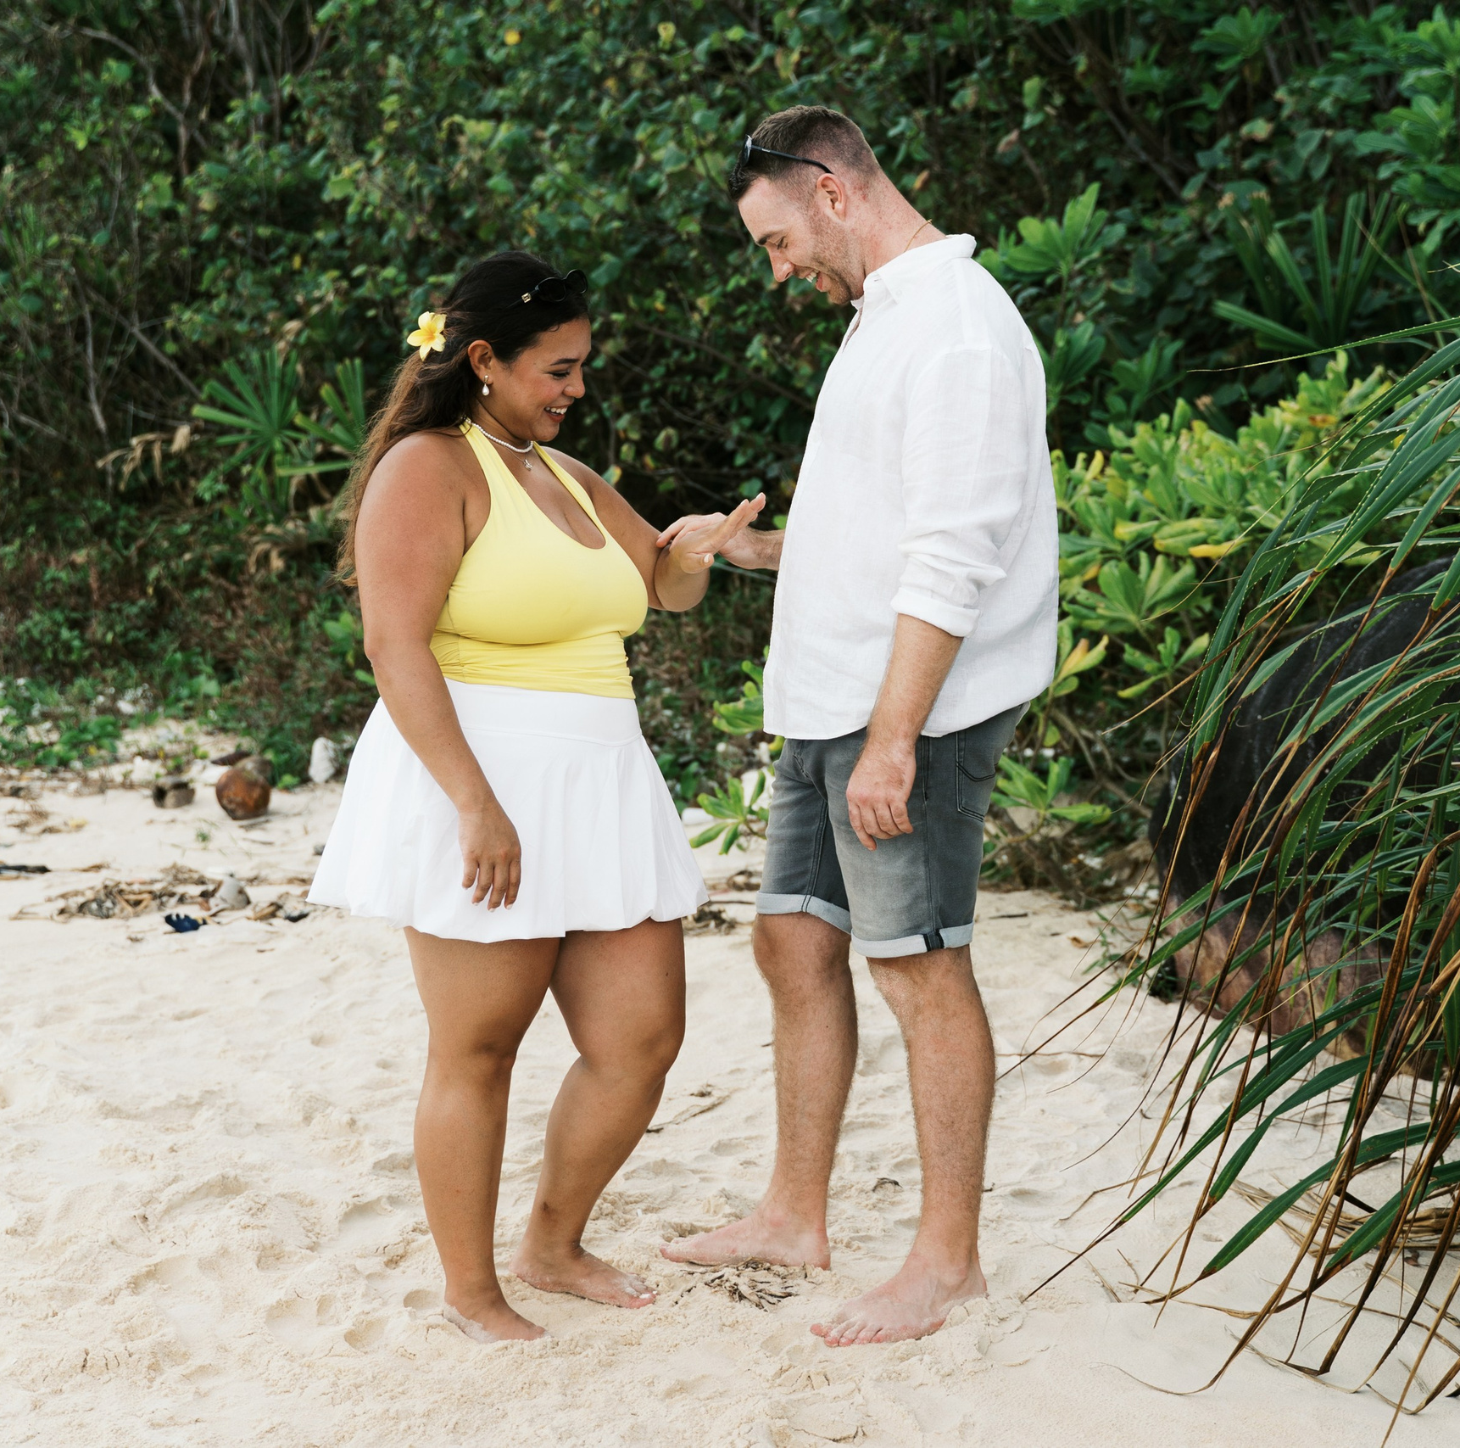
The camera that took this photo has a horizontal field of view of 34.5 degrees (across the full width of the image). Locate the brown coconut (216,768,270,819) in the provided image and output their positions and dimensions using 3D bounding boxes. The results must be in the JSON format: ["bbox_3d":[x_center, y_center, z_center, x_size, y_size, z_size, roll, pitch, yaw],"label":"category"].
[{"bbox_3d":[-1.489,0.214,7.200,0.166,0.160,0.168,0,8,0],"label":"brown coconut"}]

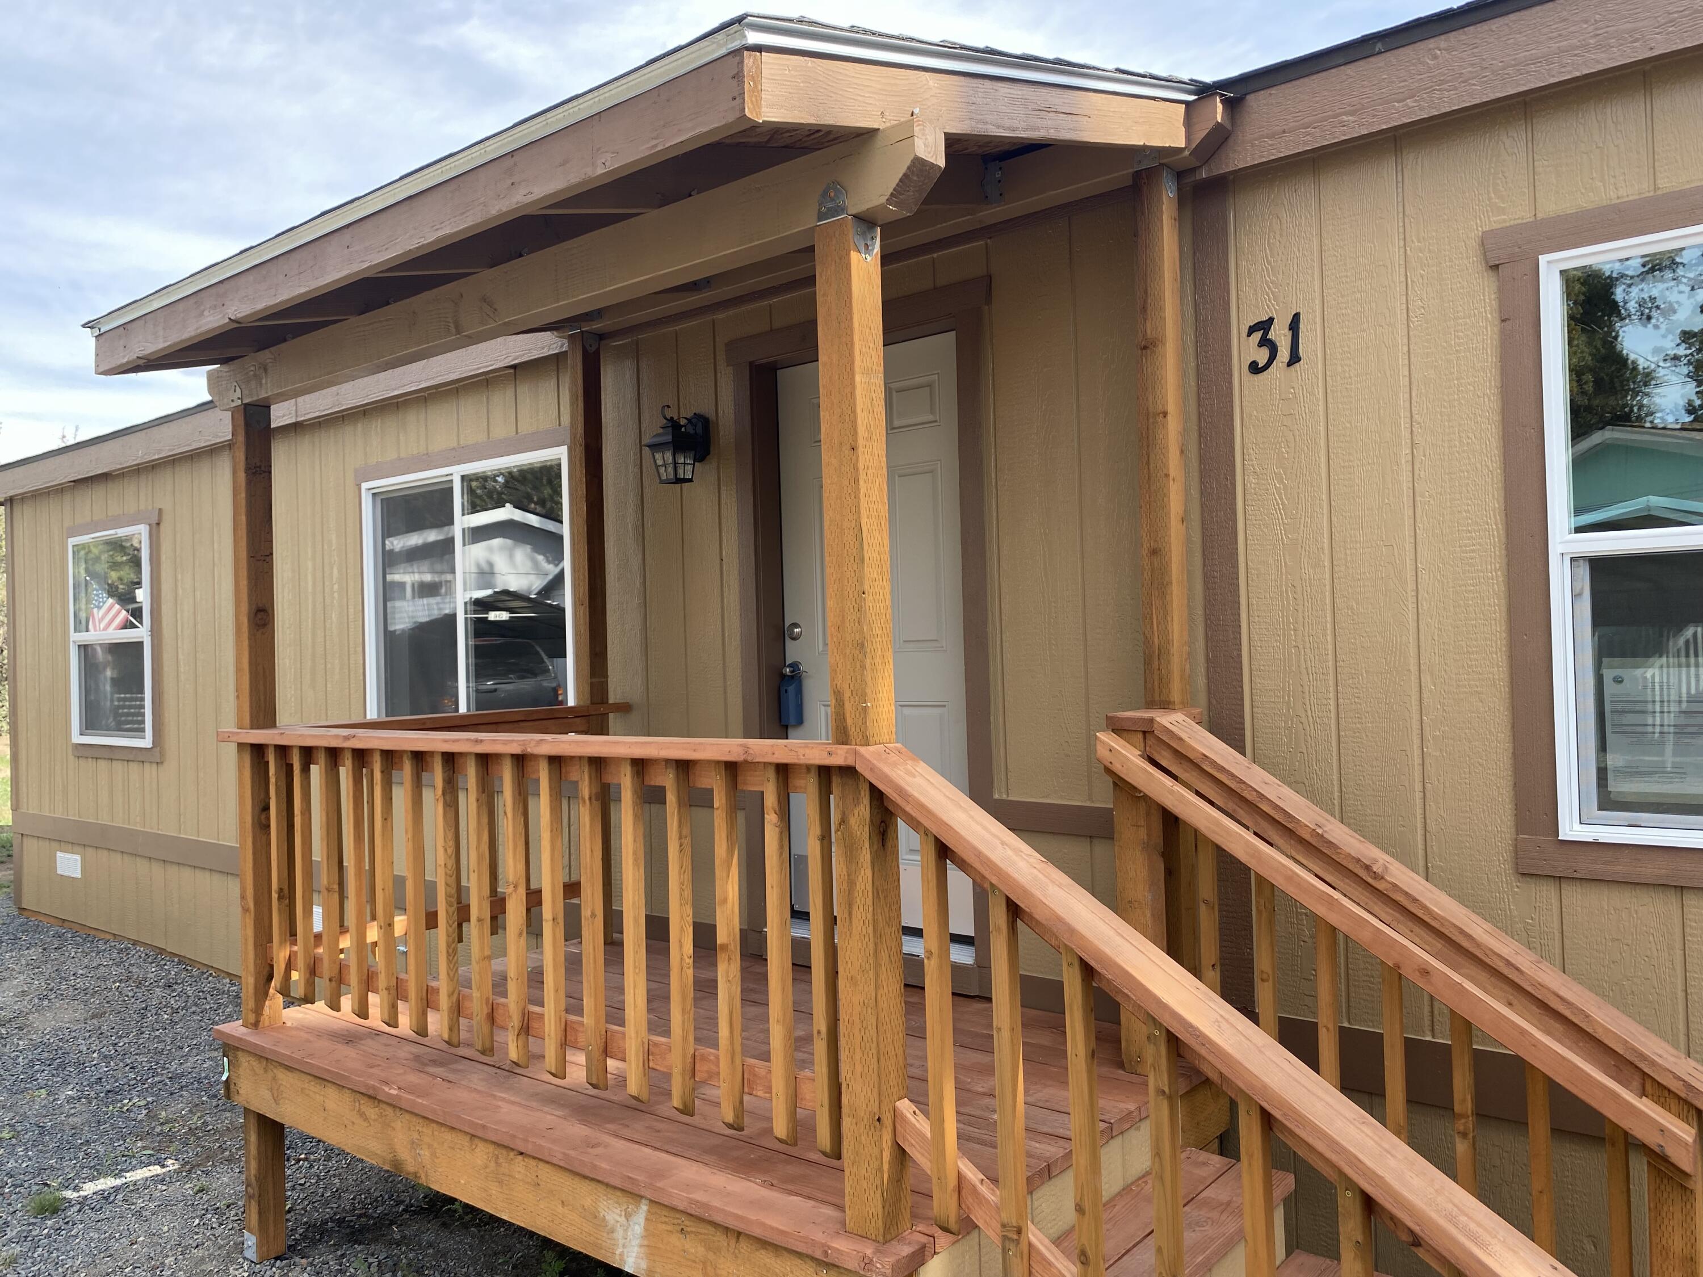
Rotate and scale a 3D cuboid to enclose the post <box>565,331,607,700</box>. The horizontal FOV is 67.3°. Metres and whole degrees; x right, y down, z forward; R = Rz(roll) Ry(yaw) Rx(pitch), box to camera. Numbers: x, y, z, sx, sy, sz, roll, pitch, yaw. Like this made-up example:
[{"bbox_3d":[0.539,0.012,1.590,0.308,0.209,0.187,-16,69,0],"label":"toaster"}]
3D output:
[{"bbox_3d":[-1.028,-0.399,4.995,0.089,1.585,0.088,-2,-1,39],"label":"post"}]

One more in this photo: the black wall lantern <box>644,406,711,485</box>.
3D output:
[{"bbox_3d":[-0.648,-0.714,4.771,0.150,0.302,0.226,-2,-1,39],"label":"black wall lantern"}]

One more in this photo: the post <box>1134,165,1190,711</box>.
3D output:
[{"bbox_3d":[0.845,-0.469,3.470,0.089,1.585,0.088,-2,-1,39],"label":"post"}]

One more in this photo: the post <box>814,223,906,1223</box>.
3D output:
[{"bbox_3d":[0.024,0.163,2.467,0.090,1.940,0.090,-2,-1,39],"label":"post"}]

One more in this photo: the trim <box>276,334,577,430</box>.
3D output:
[{"bbox_3d":[-2.061,-1.196,5.973,2.490,0.140,0.037,-2,-1,39],"label":"trim"}]

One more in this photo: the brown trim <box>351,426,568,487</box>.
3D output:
[{"bbox_3d":[-1.824,-0.830,5.859,1.700,0.088,0.030,-2,-1,39],"label":"brown trim"}]

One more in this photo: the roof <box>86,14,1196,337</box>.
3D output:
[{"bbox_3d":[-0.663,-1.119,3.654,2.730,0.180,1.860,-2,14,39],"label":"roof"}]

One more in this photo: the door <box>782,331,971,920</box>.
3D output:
[{"bbox_3d":[0.116,-0.007,4.465,0.905,1.999,0.045,-2,0,40],"label":"door"}]

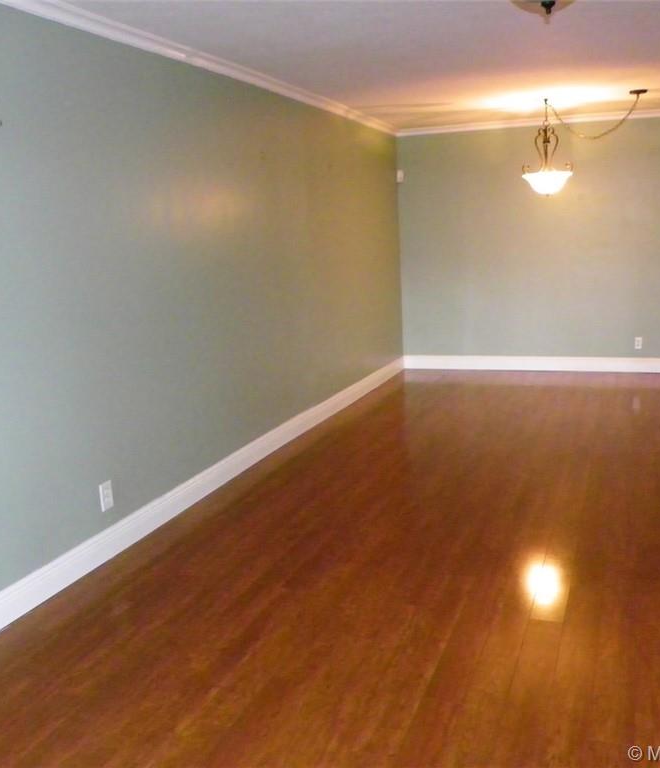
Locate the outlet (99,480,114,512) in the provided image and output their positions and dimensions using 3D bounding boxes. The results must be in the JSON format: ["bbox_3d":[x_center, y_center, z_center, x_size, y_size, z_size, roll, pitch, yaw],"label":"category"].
[{"bbox_3d":[-1.009,0.509,3.496,0.010,0.118,0.073,2,12,21],"label":"outlet"}]

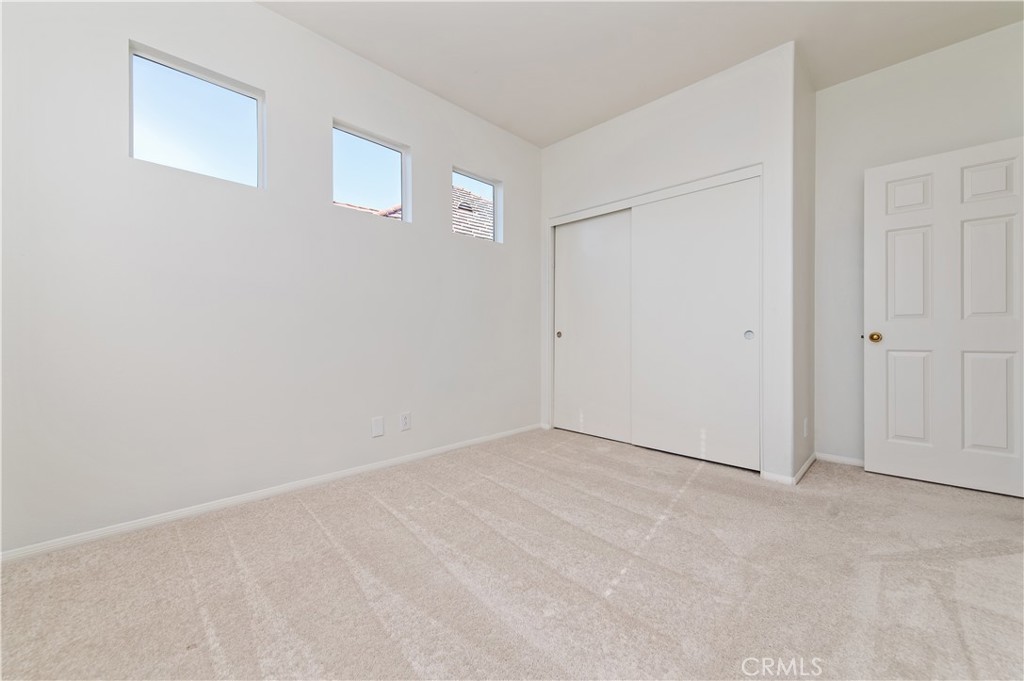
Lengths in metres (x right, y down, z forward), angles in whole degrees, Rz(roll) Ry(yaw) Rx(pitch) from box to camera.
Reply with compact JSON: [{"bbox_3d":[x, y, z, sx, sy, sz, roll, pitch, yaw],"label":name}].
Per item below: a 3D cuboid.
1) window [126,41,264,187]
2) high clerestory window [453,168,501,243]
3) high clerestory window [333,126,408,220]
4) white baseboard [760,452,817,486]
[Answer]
[{"bbox_3d":[-1.630,-1.128,2.098,0.100,0.549,0.557,1,1,45],"label":"window"},{"bbox_3d":[-0.321,-1.139,3.414,0.100,0.549,0.557,1,1,45],"label":"high clerestory window"},{"bbox_3d":[-0.976,-1.133,2.756,0.100,0.549,0.557,1,1,45],"label":"high clerestory window"},{"bbox_3d":[1.951,0.871,2.799,0.197,0.052,0.735,1,1,45],"label":"white baseboard"}]

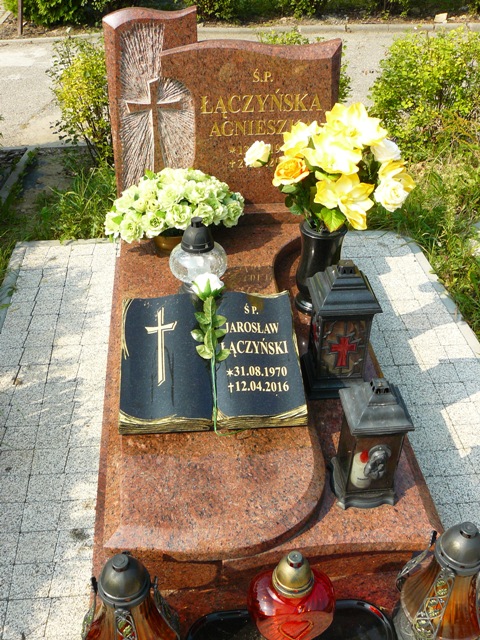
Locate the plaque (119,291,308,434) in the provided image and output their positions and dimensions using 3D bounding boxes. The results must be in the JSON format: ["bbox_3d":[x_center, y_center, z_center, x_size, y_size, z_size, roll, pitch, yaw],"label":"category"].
[{"bbox_3d":[-0.080,0.110,1.835,0.482,0.090,0.388,-2,49,-4],"label":"plaque"}]

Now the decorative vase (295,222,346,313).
[{"bbox_3d":[0.265,-0.174,2.192,0.145,0.285,0.145,-3,37,-5],"label":"decorative vase"}]

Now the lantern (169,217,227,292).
[{"bbox_3d":[-0.137,-0.207,2.162,0.178,0.285,0.178,-3,37,-5],"label":"lantern"}]

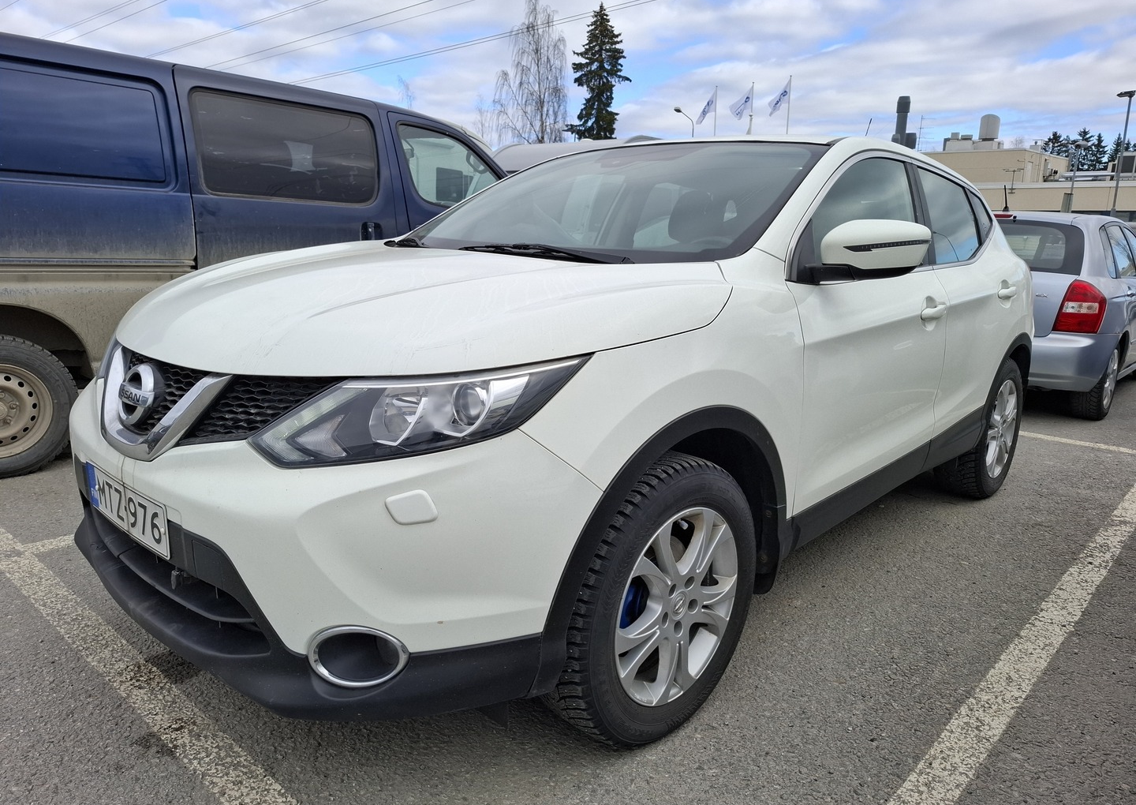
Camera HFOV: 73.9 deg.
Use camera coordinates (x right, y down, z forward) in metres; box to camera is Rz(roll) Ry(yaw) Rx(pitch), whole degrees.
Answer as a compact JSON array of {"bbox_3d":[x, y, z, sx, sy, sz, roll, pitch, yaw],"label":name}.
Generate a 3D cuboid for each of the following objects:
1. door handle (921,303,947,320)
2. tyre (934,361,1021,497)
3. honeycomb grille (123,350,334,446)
[{"bbox_3d":[1.284,-0.322,2.660,0.050,0.045,0.230,12,16,42],"label":"door handle"},{"bbox_3d":[2.035,0.112,3.722,0.225,0.685,0.685,12,16,42],"label":"tyre"},{"bbox_3d":[-0.863,-0.021,1.726,1.000,0.200,0.220,12,16,42],"label":"honeycomb grille"}]

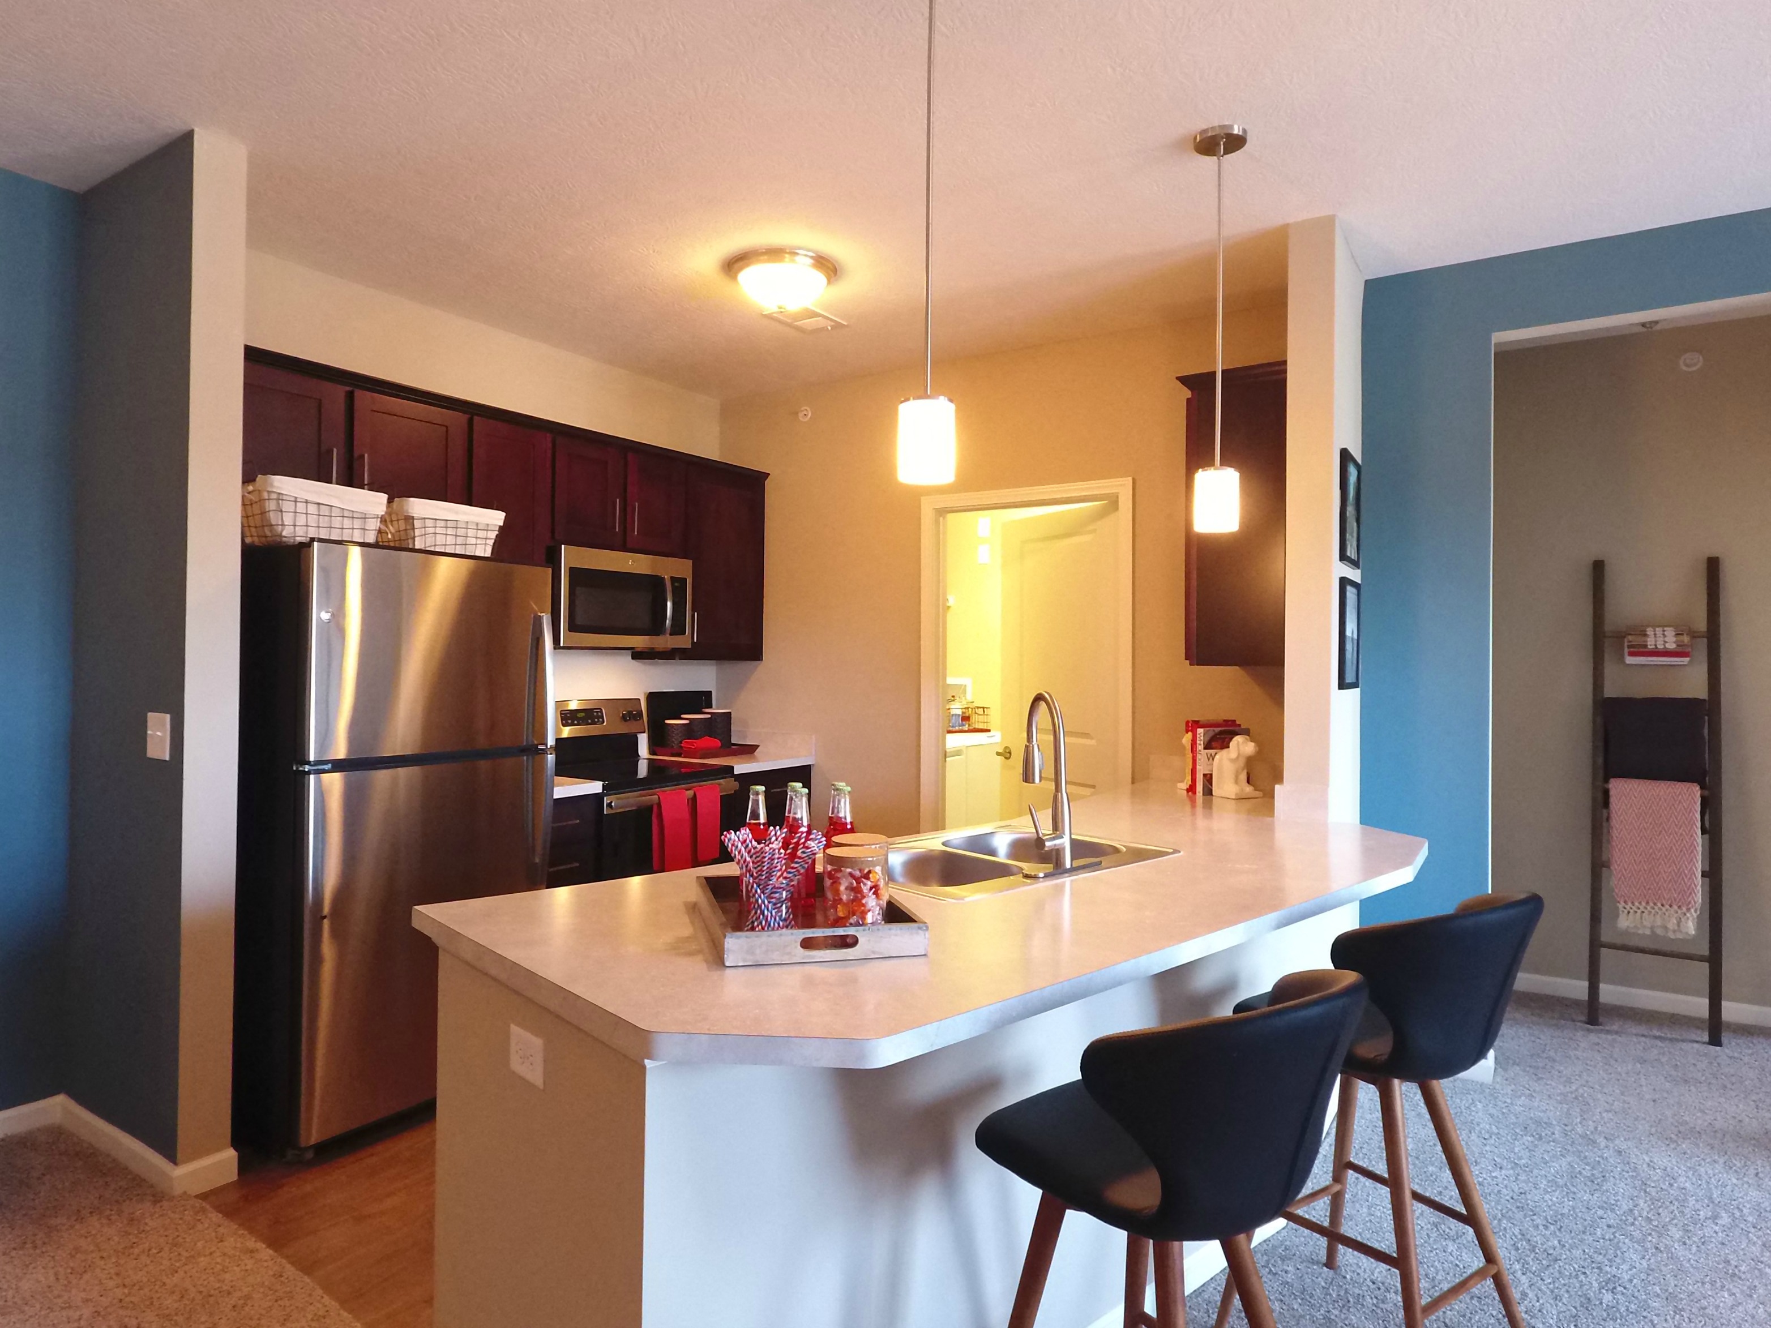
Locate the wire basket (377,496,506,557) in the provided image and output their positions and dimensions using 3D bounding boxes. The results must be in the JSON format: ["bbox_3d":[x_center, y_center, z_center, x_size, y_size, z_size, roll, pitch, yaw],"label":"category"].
[{"bbox_3d":[-1.461,-0.411,3.299,0.285,0.183,0.335,1,0,33],"label":"wire basket"}]

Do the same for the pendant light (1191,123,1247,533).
[{"bbox_3d":[0.839,-0.829,2.570,0.136,0.994,0.136,1,0,33],"label":"pendant light"}]

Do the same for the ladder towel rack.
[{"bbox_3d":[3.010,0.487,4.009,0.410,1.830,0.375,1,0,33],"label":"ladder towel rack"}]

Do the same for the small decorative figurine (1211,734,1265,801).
[{"bbox_3d":[1.231,0.354,3.570,0.110,0.213,0.125,1,0,-43],"label":"small decorative figurine"}]

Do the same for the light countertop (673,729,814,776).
[{"bbox_3d":[-0.755,0.404,4.817,0.645,0.143,0.575,1,0,33],"label":"light countertop"}]

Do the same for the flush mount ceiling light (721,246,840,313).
[{"bbox_3d":[-0.347,-1.268,3.440,0.372,0.140,0.372,1,0,0],"label":"flush mount ceiling light"}]

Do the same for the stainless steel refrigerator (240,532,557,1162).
[{"bbox_3d":[-1.637,0.508,3.274,0.790,1.685,0.772,1,0,33],"label":"stainless steel refrigerator"}]

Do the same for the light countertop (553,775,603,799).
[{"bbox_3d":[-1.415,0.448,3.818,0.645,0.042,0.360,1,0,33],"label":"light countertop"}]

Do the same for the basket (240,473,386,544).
[{"bbox_3d":[-1.683,-0.414,2.963,0.285,0.183,0.335,1,0,33],"label":"basket"}]

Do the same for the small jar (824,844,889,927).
[{"bbox_3d":[-0.048,0.368,1.635,0.100,0.133,0.100,1,0,0],"label":"small jar"}]

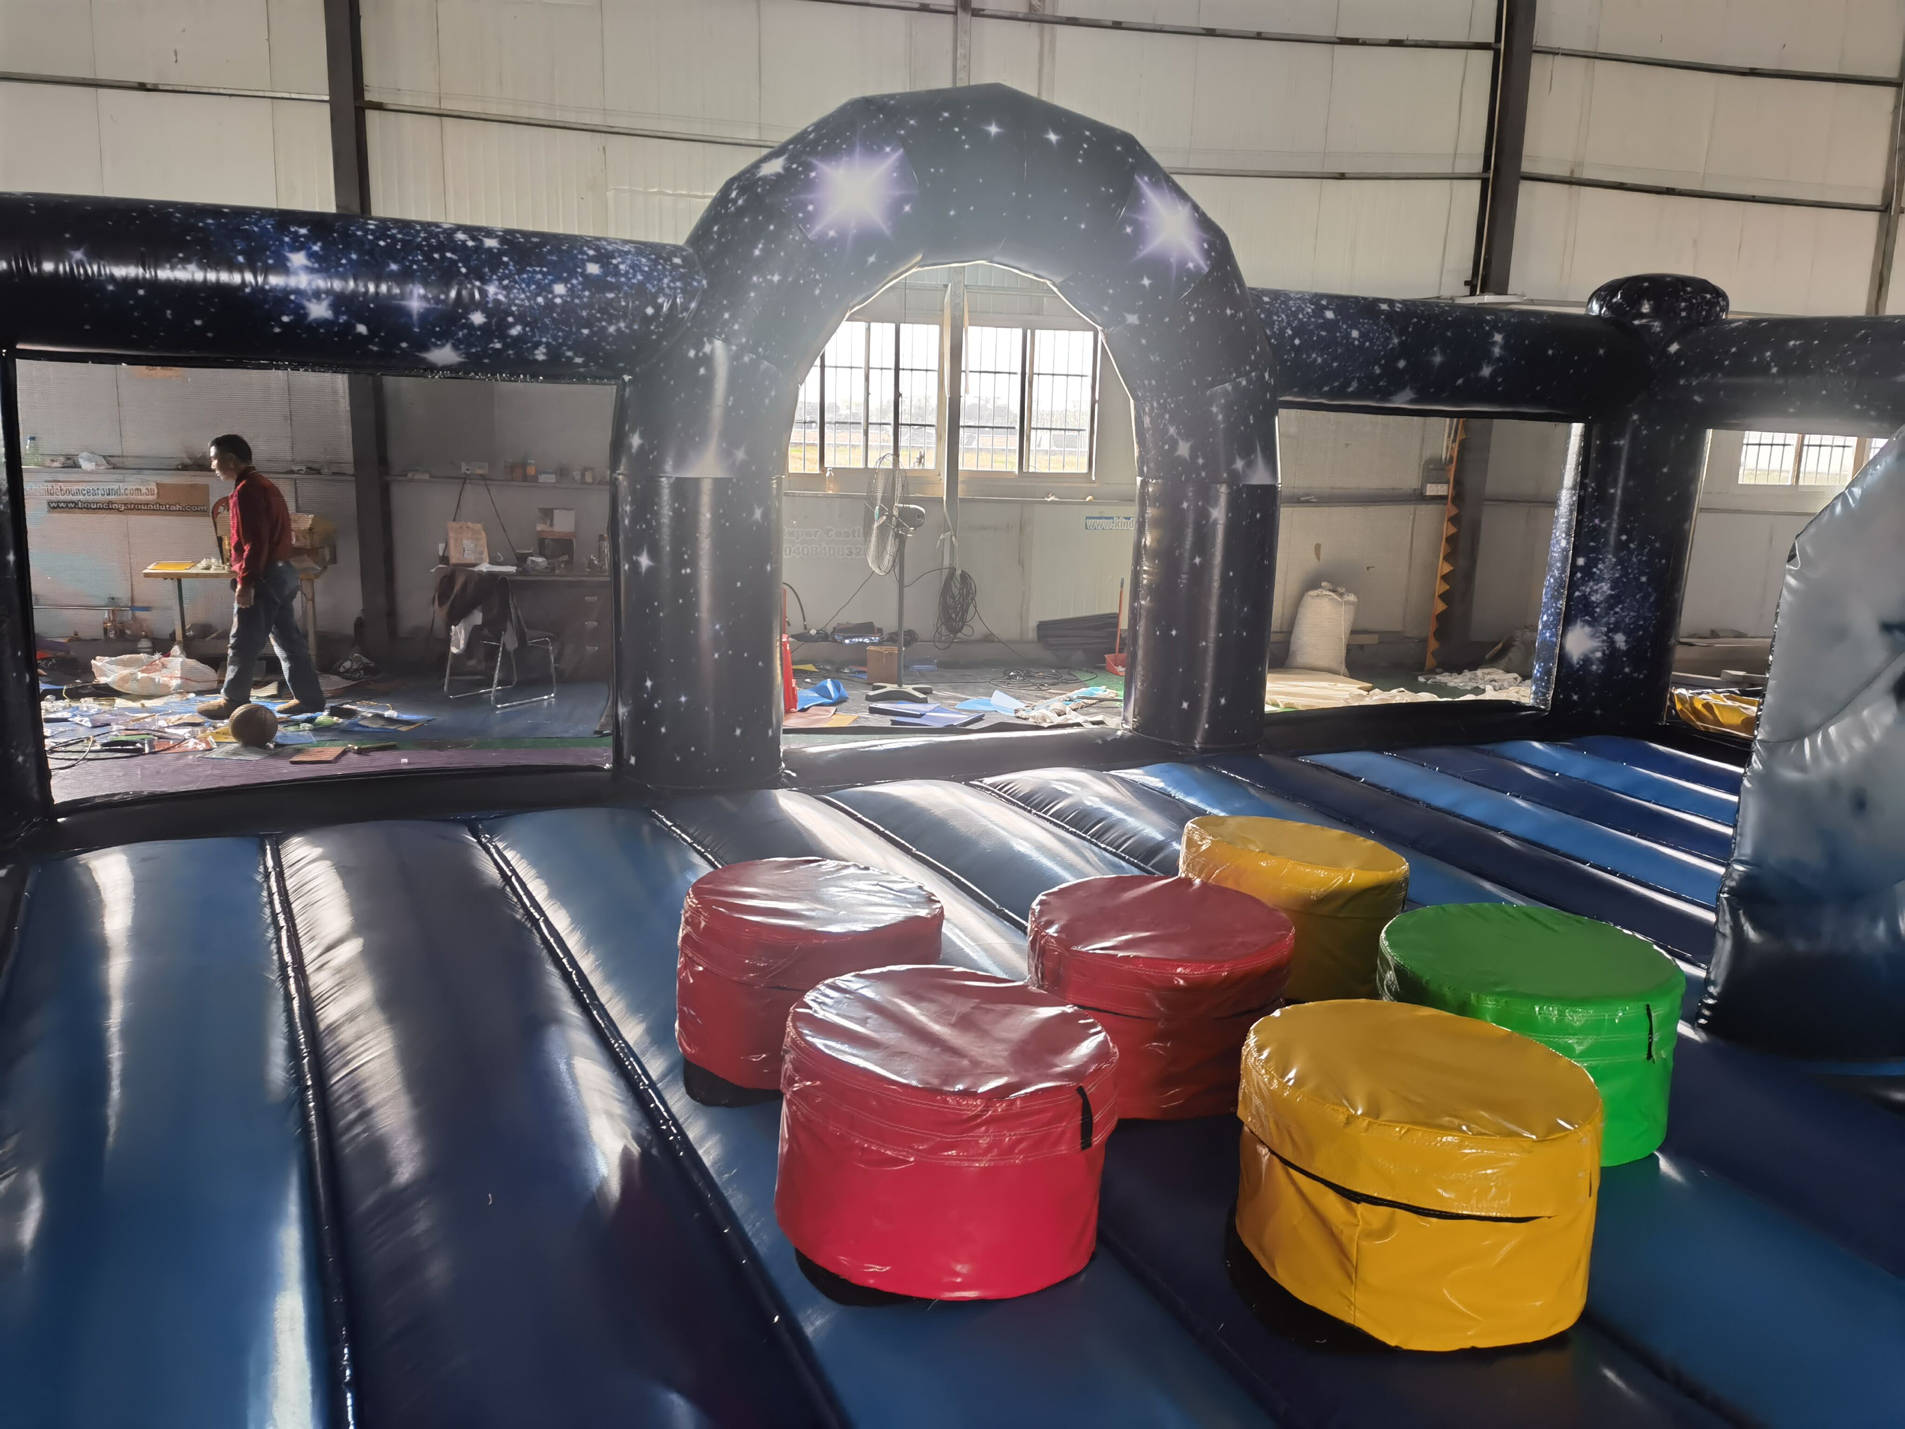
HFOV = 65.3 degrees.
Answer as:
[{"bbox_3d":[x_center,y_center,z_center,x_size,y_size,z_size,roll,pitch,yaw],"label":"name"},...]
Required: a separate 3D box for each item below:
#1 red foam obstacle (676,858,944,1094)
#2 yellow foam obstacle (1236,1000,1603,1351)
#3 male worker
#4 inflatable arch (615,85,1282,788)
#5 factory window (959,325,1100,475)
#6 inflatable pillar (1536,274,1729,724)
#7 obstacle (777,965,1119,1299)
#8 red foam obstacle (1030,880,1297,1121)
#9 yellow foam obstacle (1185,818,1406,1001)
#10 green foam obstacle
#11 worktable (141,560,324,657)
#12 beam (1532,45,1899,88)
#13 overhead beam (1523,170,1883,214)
[{"bbox_3d":[-0.334,0.596,3.502,0.610,0.348,0.610,2,12,0],"label":"red foam obstacle"},{"bbox_3d":[0.818,0.791,2.662,0.615,0.350,0.615,2,12,0],"label":"yellow foam obstacle"},{"bbox_3d":[-4.060,-0.800,8.720,0.720,1.660,0.500,-3,12,-20],"label":"male worker"},{"bbox_3d":[0.100,-1.190,6.260,3.032,2.751,0.660,-4,13,-24],"label":"inflatable arch"},{"bbox_3d":[0.570,-2.290,10.900,1.060,1.050,0.100,0,12,-10],"label":"factory window"},{"bbox_3d":[3.403,-1.067,7.492,0.660,2.150,0.660,7,13,22],"label":"inflatable pillar"},{"bbox_3d":[-0.009,0.762,2.814,0.615,0.368,0.615,2,12,0],"label":"obstacle"},{"bbox_3d":[0.476,0.631,3.438,0.595,0.352,0.595,2,12,0],"label":"red foam obstacle"},{"bbox_3d":[0.934,0.516,4.078,0.590,0.335,0.590,2,12,0],"label":"yellow foam obstacle"},{"bbox_3d":[1.231,0.677,3.228,0.615,0.345,0.615,2,12,0],"label":"green foam obstacle"},{"bbox_3d":[-4.675,-0.597,9.781,1.060,0.740,0.530,0,12,-9],"label":"worktable"},{"bbox_3d":[5.820,-4.890,11.250,3.150,0.080,0.110,0,12,-10],"label":"beam"},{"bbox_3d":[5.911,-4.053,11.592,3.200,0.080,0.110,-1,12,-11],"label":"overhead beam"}]

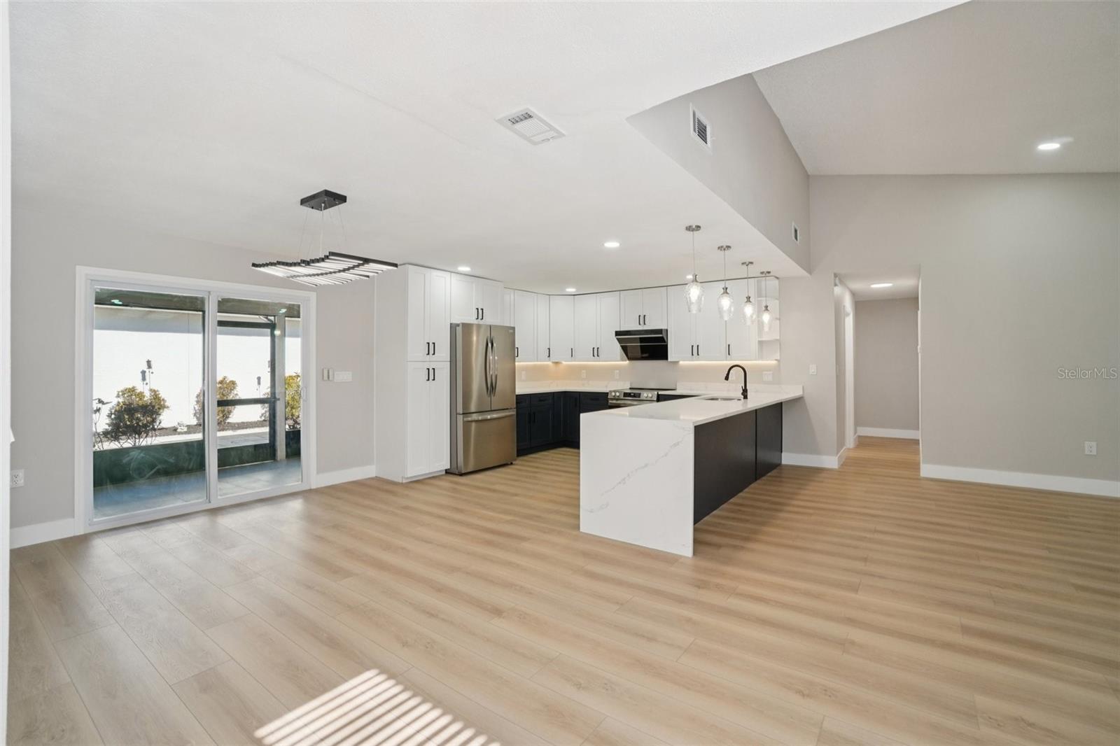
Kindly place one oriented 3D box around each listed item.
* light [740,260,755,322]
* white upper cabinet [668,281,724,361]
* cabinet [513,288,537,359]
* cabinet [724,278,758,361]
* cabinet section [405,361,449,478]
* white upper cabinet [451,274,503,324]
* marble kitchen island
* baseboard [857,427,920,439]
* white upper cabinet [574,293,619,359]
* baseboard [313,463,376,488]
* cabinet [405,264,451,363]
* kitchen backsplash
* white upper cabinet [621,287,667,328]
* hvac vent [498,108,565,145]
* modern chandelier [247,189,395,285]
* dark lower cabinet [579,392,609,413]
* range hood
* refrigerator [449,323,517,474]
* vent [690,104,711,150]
[{"bbox_3d":[2.154,-0.887,5.309,0.170,0.735,0.170,0,0,38],"label":"light"},{"bbox_3d":[1.978,-0.702,6.600,0.826,1.066,0.327,1,1,37],"label":"white upper cabinet"},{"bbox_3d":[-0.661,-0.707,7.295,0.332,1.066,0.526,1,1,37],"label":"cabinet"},{"bbox_3d":[2.494,-0.714,6.296,0.405,1.075,0.345,0,0,38],"label":"cabinet"},{"bbox_3d":[-1.755,0.511,5.596,0.600,1.292,0.620,1,1,37],"label":"cabinet section"},{"bbox_3d":[-1.299,-0.916,6.223,0.640,0.620,0.920,0,0,38],"label":"white upper cabinet"},{"bbox_3d":[1.623,0.760,4.824,0.912,0.921,3.622,1,1,37],"label":"marble kitchen island"},{"bbox_3d":[5.819,1.085,8.277,0.930,0.148,0.018,0,0,38],"label":"baseboard"},{"bbox_3d":[0.683,-0.714,7.587,0.869,1.066,0.327,1,1,37],"label":"white upper cabinet"},{"bbox_3d":[-2.413,1.156,5.294,0.016,0.134,0.710,1,1,37],"label":"baseboard"},{"bbox_3d":[-1.764,-0.678,5.611,0.621,1.066,0.615,1,1,37],"label":"cabinet"},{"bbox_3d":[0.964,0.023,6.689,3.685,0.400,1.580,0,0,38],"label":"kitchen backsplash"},{"bbox_3d":[1.339,-0.954,7.083,0.781,0.574,0.327,1,1,37],"label":"white upper cabinet"},{"bbox_3d":[-0.143,-1.217,2.326,0.201,0.018,0.315,0,0,38],"label":"hvac vent"},{"bbox_3d":[-1.630,-0.937,3.217,1.000,0.557,0.440,0,0,38],"label":"modern chandelier"},{"bbox_3d":[0.713,0.741,7.405,0.545,0.885,0.620,1,1,37],"label":"dark lower cabinet"},{"bbox_3d":[1.319,-0.411,7.092,0.770,0.450,0.500,0,0,38],"label":"range hood"},{"bbox_3d":[-1.171,0.317,6.199,0.765,1.818,0.925,0,0,38],"label":"refrigerator"},{"bbox_3d":[0.872,-1.510,2.869,0.020,0.180,0.340,1,1,37],"label":"vent"}]

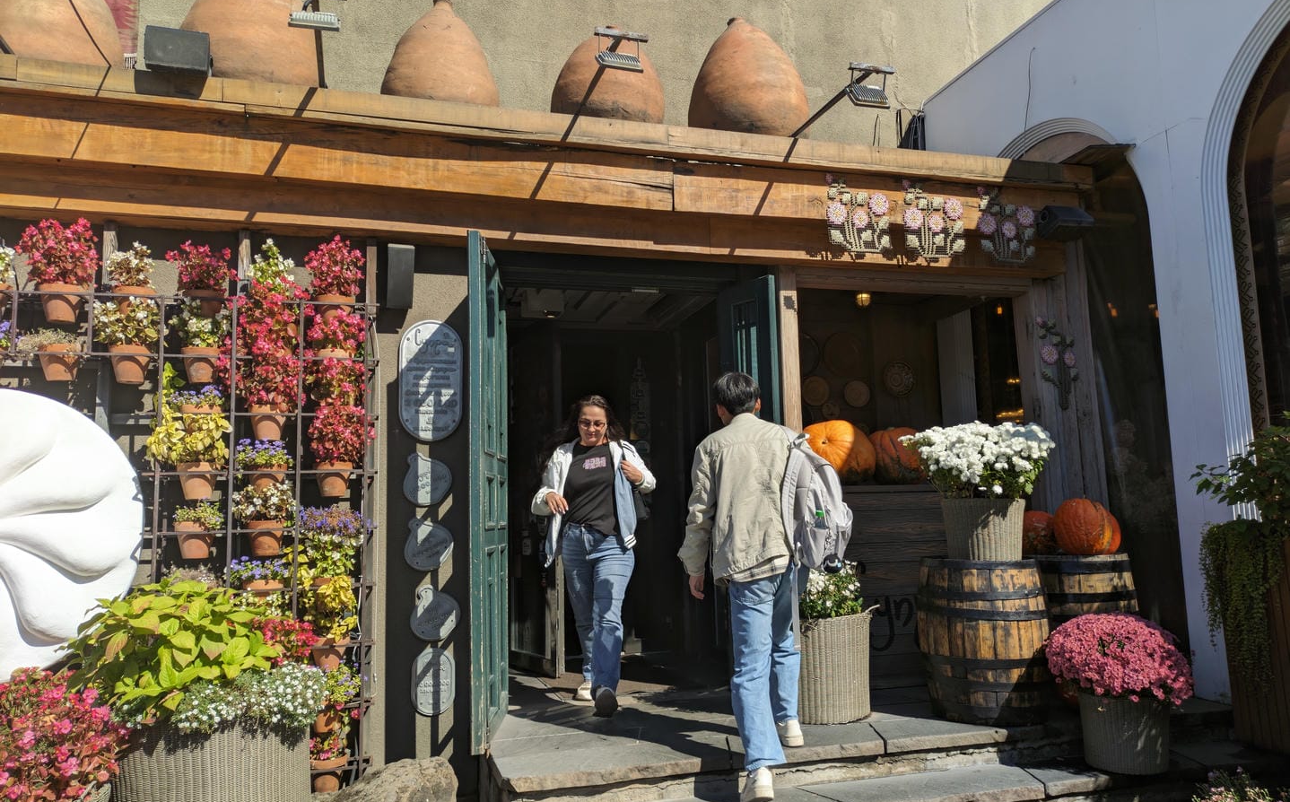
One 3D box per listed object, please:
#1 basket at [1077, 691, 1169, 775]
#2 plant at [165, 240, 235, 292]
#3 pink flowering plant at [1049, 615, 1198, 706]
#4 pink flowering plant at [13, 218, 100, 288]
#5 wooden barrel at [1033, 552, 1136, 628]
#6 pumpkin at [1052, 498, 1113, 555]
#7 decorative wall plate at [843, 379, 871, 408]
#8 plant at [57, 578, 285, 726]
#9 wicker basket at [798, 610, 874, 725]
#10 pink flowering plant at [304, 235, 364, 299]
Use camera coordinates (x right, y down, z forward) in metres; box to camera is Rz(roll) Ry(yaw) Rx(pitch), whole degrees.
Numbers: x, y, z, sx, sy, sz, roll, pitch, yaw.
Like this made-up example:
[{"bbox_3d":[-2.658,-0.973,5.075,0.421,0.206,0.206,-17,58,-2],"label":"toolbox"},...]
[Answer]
[{"bbox_3d":[2.221,1.512,4.317,0.385,0.328,0.385,1,-7,-18],"label":"basket"},{"bbox_3d":[-1.987,-0.603,4.162,0.306,0.225,0.270,1,-7,-17],"label":"plant"},{"bbox_3d":[2.104,1.141,4.136,0.620,0.370,0.600,1,-7,-17],"label":"pink flowering plant"},{"bbox_3d":[-2.607,-0.662,4.145,0.330,0.320,0.310,1,-7,-17],"label":"pink flowering plant"},{"bbox_3d":[2.410,1.221,5.139,0.650,0.780,0.650,1,-7,-17],"label":"wooden barrel"},{"bbox_3d":[2.213,0.632,4.710,0.295,0.285,0.295,1,-7,-17],"label":"pumpkin"},{"bbox_3d":[1.437,-0.051,6.313,0.190,0.190,0.030,1,-7,-17],"label":"decorative wall plate"},{"bbox_3d":[-1.649,0.884,3.283,0.680,0.500,0.620,1,-7,-17],"label":"plant"},{"bbox_3d":[0.911,1.387,4.940,0.511,0.521,0.511,1,-7,-18],"label":"wicker basket"},{"bbox_3d":[-1.581,-0.681,4.743,0.281,0.307,0.260,1,-7,-18],"label":"pink flowering plant"}]

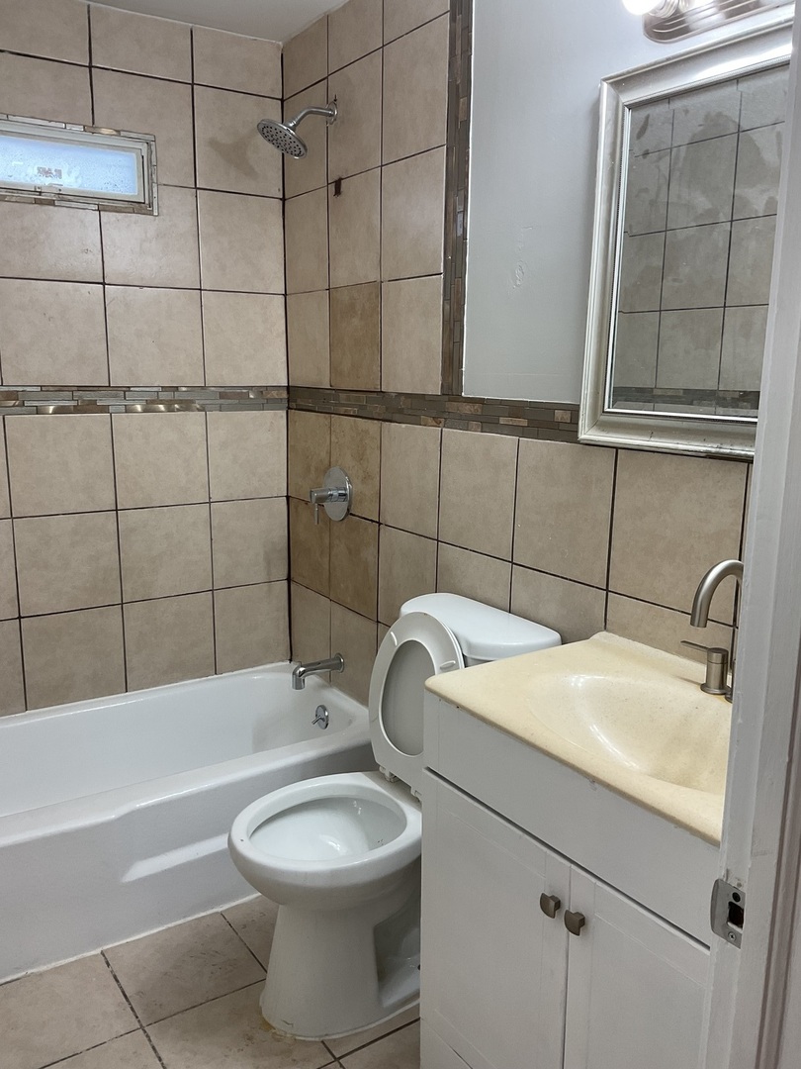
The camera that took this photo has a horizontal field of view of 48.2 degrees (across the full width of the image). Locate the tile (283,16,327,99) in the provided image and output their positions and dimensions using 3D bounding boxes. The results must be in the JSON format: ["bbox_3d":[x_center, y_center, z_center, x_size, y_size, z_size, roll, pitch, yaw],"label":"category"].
[{"bbox_3d":[-0.295,-1.479,2.792,0.010,0.164,0.305,-7,13,-32],"label":"tile"}]

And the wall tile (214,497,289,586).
[{"bbox_3d":[-0.526,0.028,3.129,0.294,0.302,0.012,-7,13,-32],"label":"wall tile"}]

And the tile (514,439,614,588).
[{"bbox_3d":[0.363,-0.054,1.996,0.010,0.298,0.306,-7,13,-32],"label":"tile"}]

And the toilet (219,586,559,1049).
[{"bbox_3d":[-0.050,0.630,2.085,0.717,0.871,0.462,-7,13,-32],"label":"toilet"}]

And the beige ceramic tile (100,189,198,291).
[{"bbox_3d":[-0.771,-0.924,2.776,0.304,0.304,0.012,-7,13,-32],"label":"beige ceramic tile"}]

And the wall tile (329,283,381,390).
[{"bbox_3d":[-0.134,-0.590,2.690,0.012,0.300,0.304,-7,13,-32],"label":"wall tile"}]

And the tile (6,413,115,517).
[{"bbox_3d":[-1.033,-0.210,2.733,0.306,0.298,0.010,-7,13,-32],"label":"tile"}]

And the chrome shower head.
[{"bbox_3d":[-0.297,-1.182,2.590,0.236,0.167,0.158,-7,13,-32],"label":"chrome shower head"}]

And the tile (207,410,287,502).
[{"bbox_3d":[-0.519,-0.269,3.050,0.292,0.298,0.010,-7,13,-32],"label":"tile"}]

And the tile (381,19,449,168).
[{"bbox_3d":[0.036,-1.132,2.304,0.010,0.298,0.299,-7,13,-32],"label":"tile"}]

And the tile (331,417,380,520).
[{"bbox_3d":[-0.137,-0.206,2.747,0.010,0.298,0.301,-7,13,-32],"label":"tile"}]

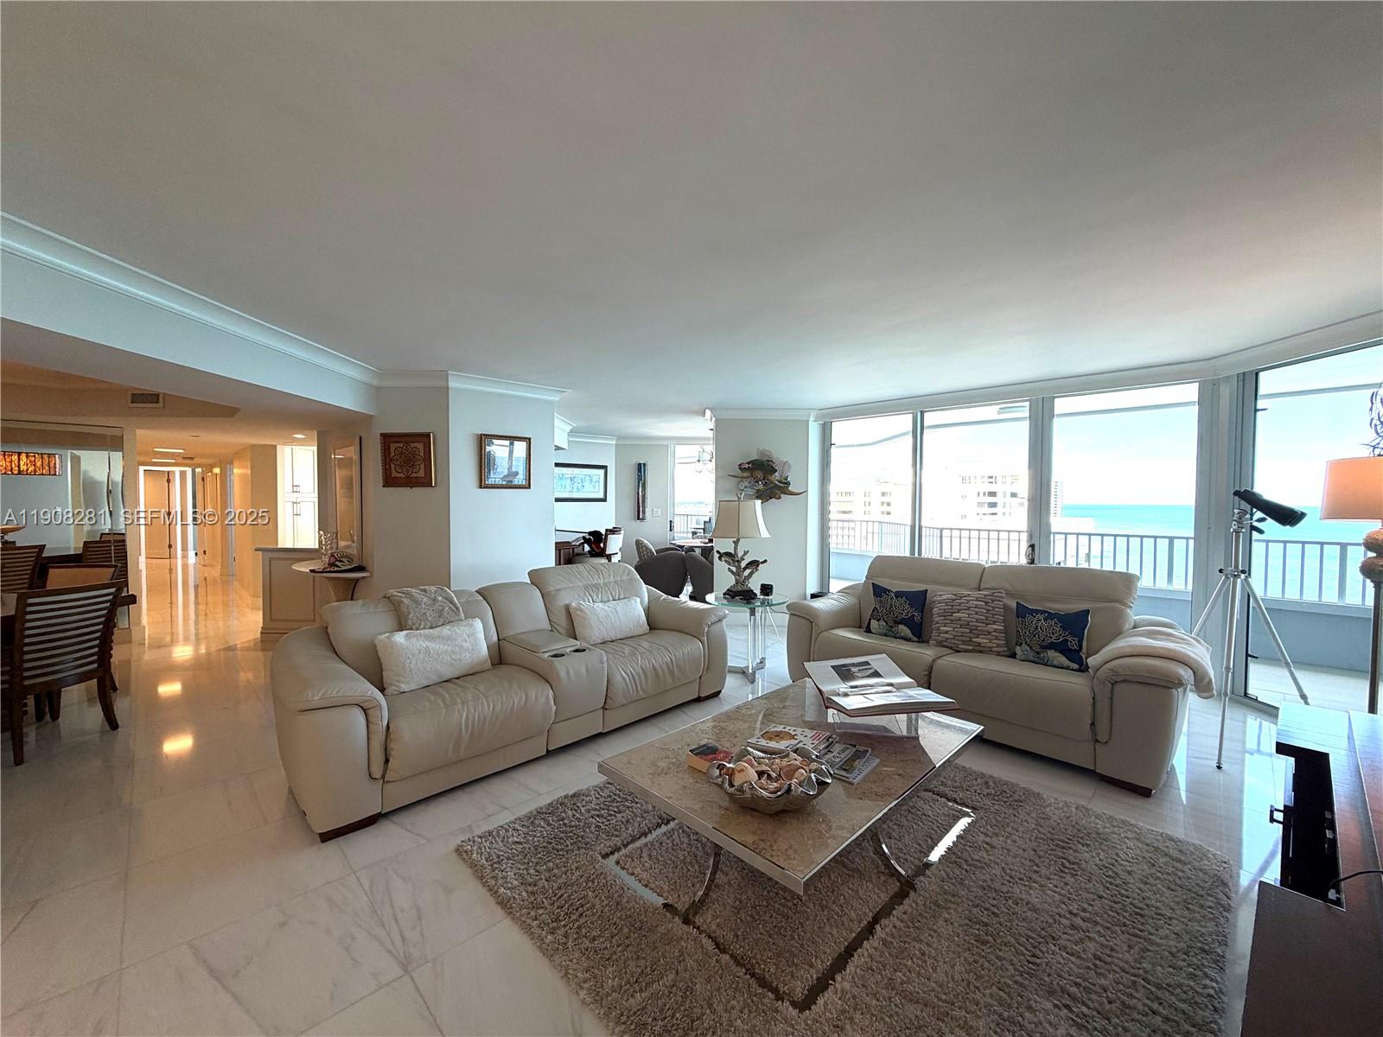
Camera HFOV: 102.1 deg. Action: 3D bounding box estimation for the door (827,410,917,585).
[{"bbox_3d":[1.881,0.076,5.973,1.003,2.250,0.060,2,2,43],"label":"door"}]

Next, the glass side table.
[{"bbox_3d":[0.450,0.949,4.480,0.655,0.590,0.655,0,2,0],"label":"glass side table"}]

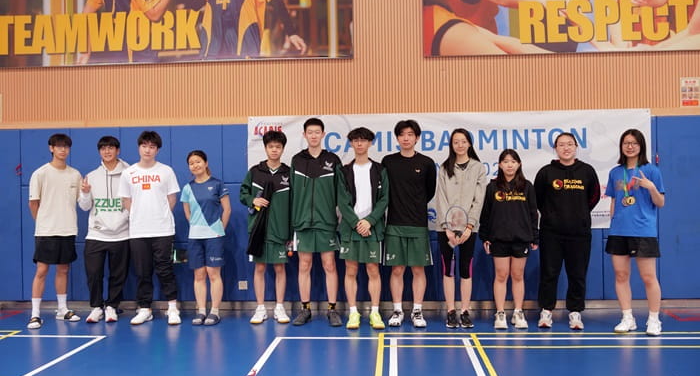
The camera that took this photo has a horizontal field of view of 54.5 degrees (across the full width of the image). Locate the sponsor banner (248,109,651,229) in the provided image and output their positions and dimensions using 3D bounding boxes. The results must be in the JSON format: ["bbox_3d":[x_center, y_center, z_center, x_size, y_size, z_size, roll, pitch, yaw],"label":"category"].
[{"bbox_3d":[0.947,-0.159,6.731,3.958,1.156,0.030,-1,0,4],"label":"sponsor banner"}]

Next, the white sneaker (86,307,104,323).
[{"bbox_3d":[-2.451,1.210,6.543,0.110,0.120,0.290,-1,0,0],"label":"white sneaker"}]

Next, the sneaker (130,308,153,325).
[{"bbox_3d":[-1.959,1.204,6.414,0.110,0.120,0.290,-1,0,17],"label":"sneaker"}]

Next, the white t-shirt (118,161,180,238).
[{"bbox_3d":[-1.891,0.113,6.430,0.575,0.720,0.300,-1,0,0],"label":"white t-shirt"}]

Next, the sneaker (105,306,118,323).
[{"bbox_3d":[-2.291,1.208,6.540,0.110,0.120,0.290,-1,0,-24],"label":"sneaker"}]

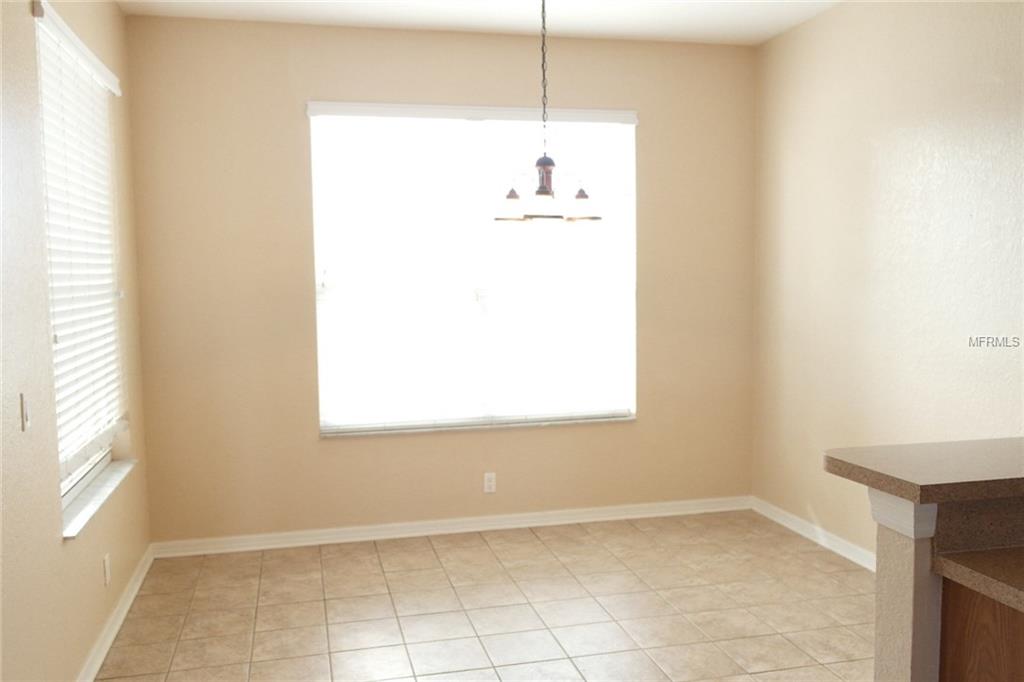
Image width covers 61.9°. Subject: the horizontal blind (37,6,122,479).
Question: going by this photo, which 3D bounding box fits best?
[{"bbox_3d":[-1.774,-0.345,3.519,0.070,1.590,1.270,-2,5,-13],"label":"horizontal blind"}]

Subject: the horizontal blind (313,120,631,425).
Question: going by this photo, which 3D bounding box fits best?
[{"bbox_3d":[-0.170,-0.400,4.936,1.885,1.790,0.070,-2,5,-13],"label":"horizontal blind"}]

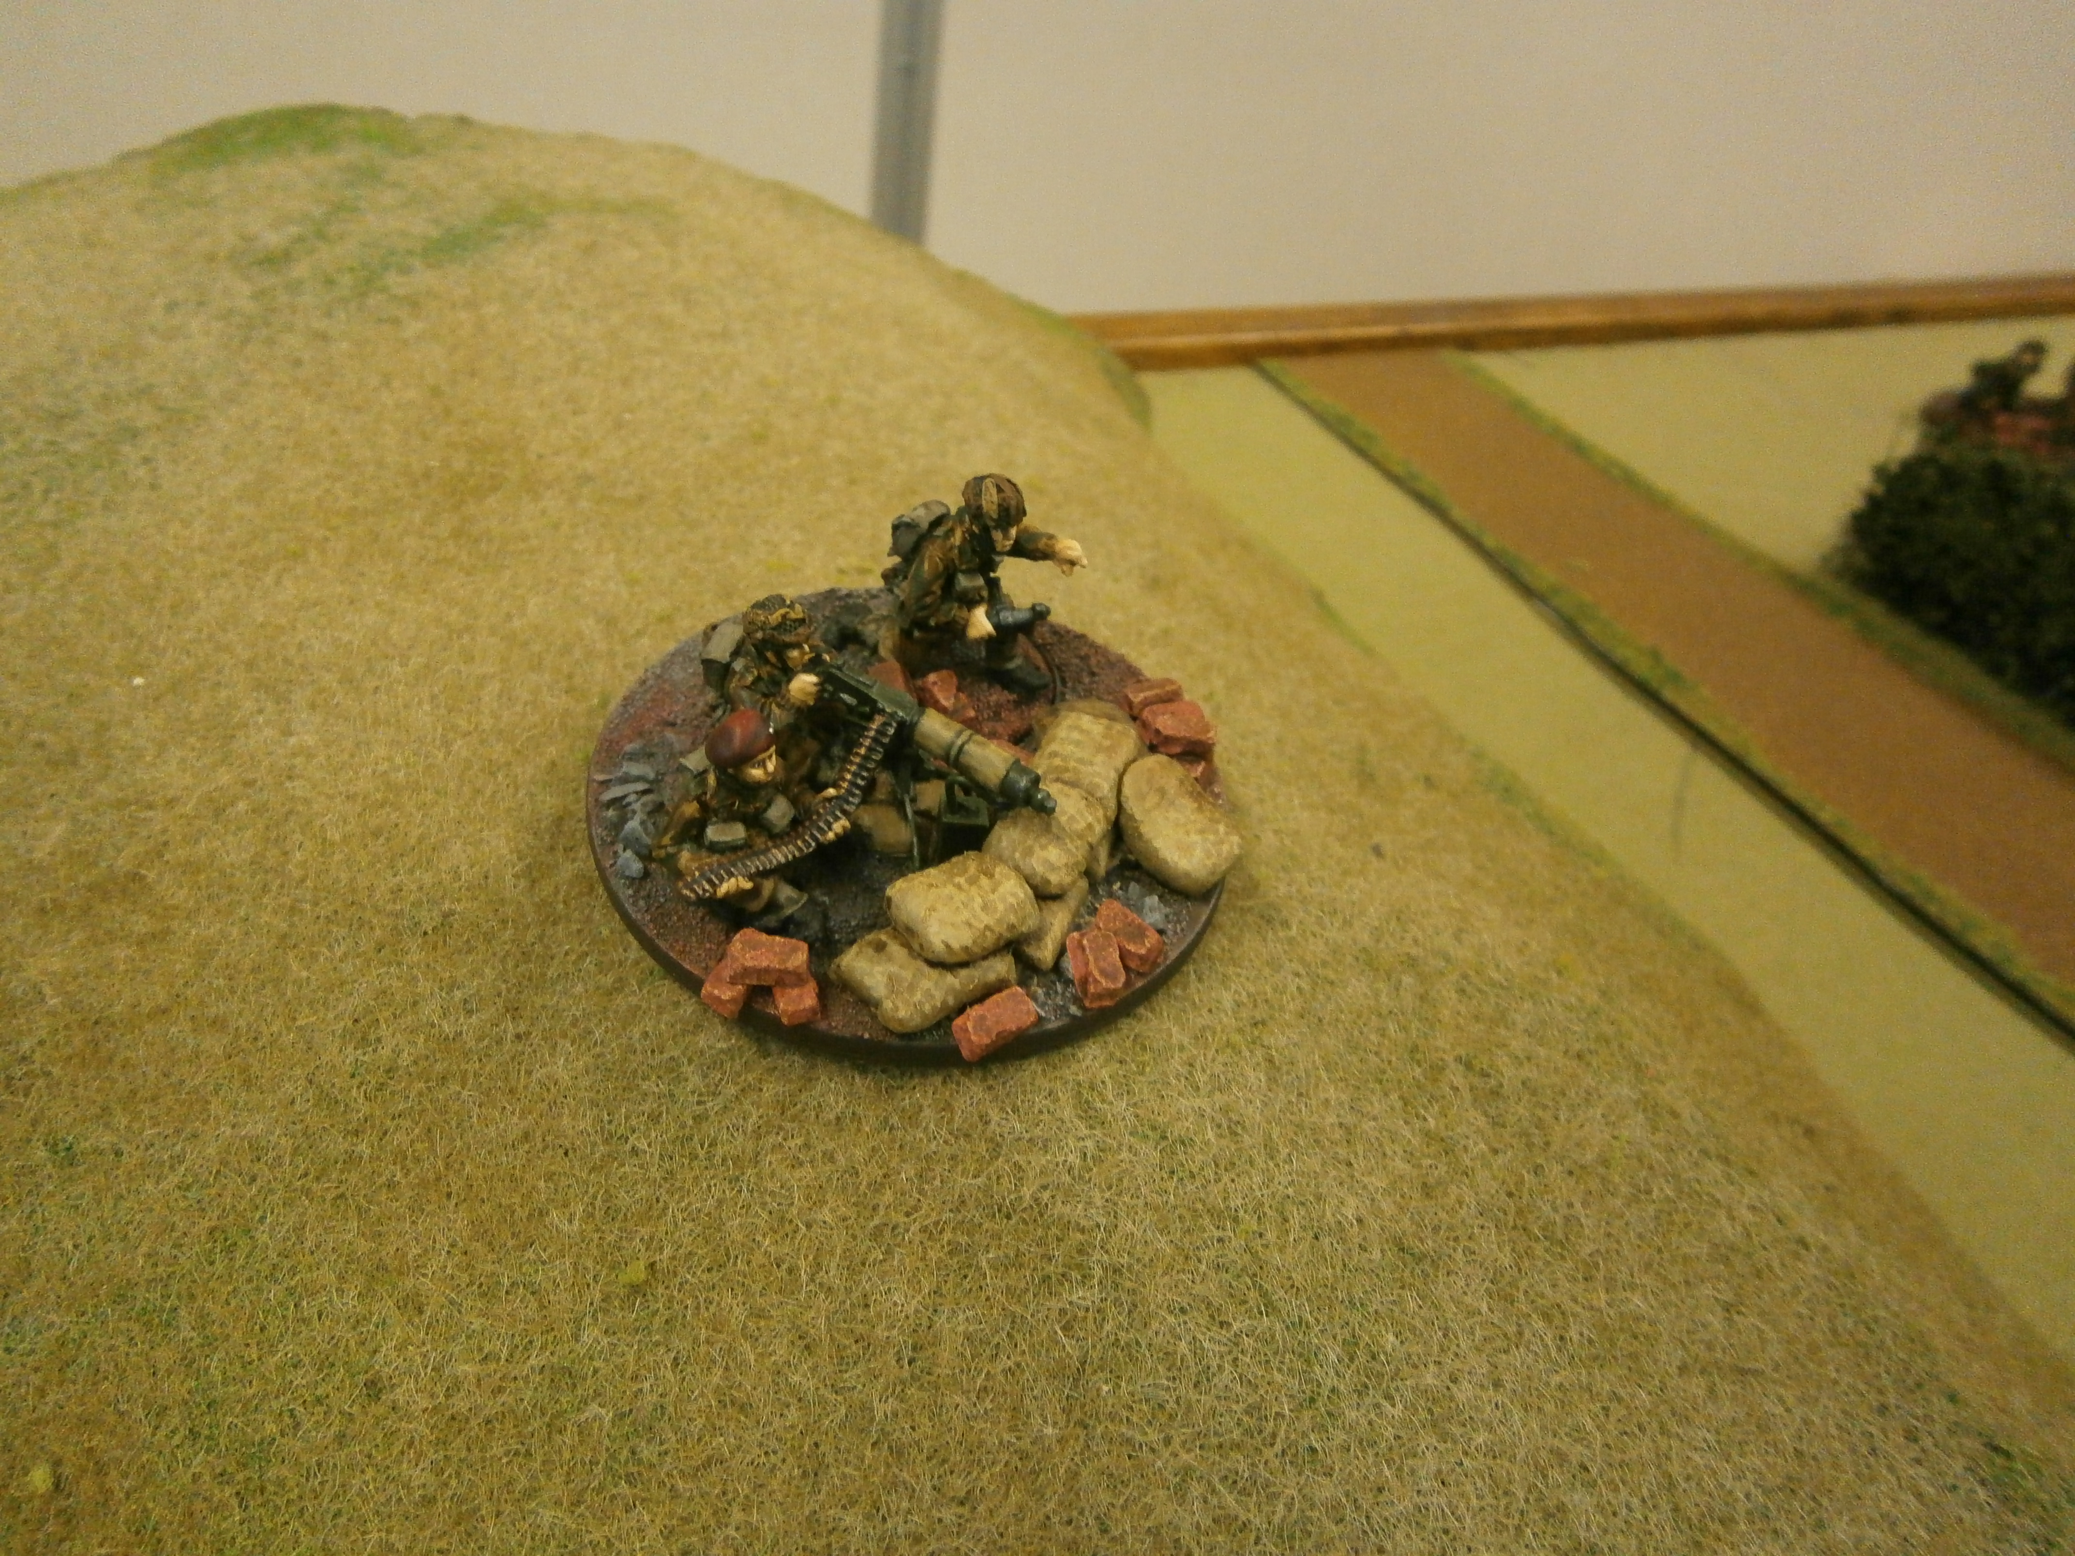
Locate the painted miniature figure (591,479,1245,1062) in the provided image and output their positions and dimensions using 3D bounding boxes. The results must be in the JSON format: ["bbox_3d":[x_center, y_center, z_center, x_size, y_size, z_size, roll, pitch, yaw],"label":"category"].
[{"bbox_3d":[-0.009,-0.006,0.140,0.061,0.024,0.060,29,46,18],"label":"painted miniature figure"}]

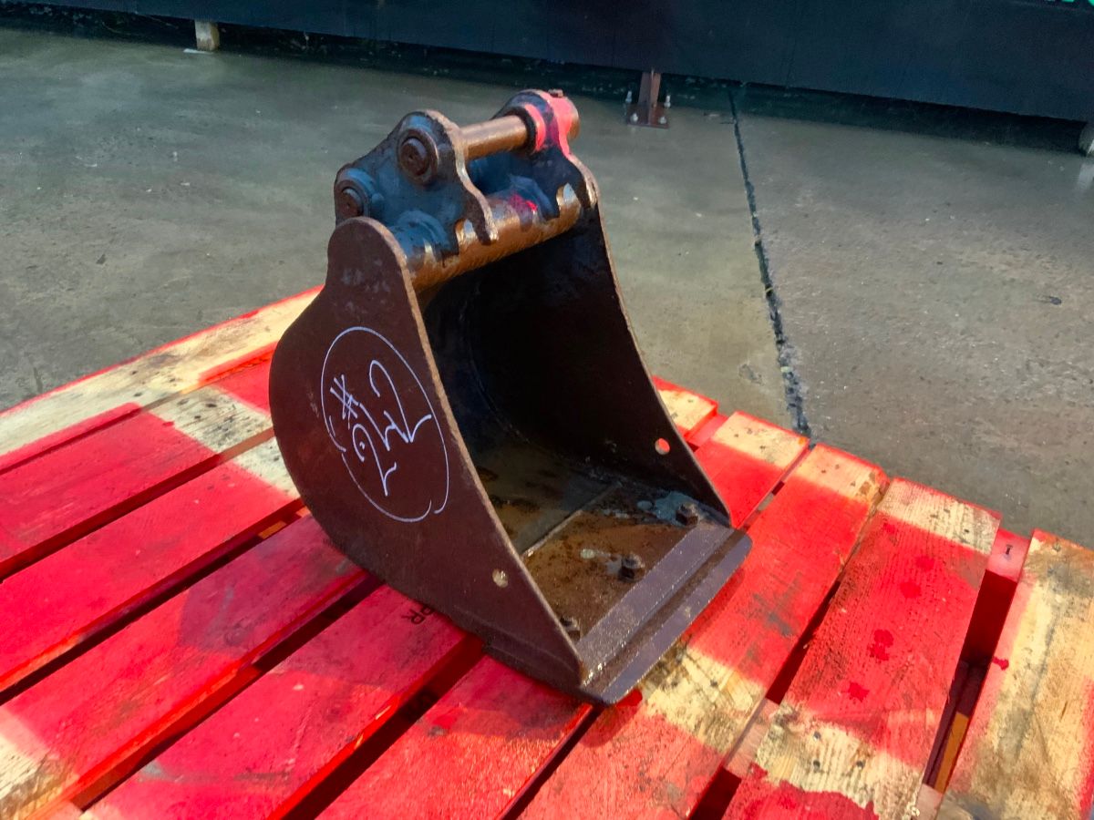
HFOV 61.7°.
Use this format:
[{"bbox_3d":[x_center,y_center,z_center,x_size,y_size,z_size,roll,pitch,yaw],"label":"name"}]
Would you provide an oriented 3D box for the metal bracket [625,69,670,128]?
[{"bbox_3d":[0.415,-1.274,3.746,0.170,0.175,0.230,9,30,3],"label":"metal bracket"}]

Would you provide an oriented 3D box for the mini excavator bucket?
[{"bbox_3d":[-0.007,-0.053,0.884,0.412,0.437,0.318,25,34,25],"label":"mini excavator bucket"}]

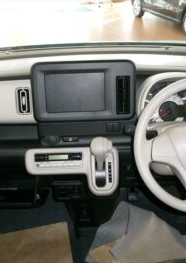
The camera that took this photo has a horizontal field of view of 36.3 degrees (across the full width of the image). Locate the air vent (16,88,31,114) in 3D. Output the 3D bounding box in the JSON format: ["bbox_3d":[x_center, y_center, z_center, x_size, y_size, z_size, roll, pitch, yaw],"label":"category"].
[{"bbox_3d":[-0.249,-0.107,1.015,0.050,0.094,0.030,-2,21,2],"label":"air vent"}]

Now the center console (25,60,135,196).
[{"bbox_3d":[-0.040,-0.003,0.983,0.355,0.430,0.190,-2,29,2],"label":"center console"}]

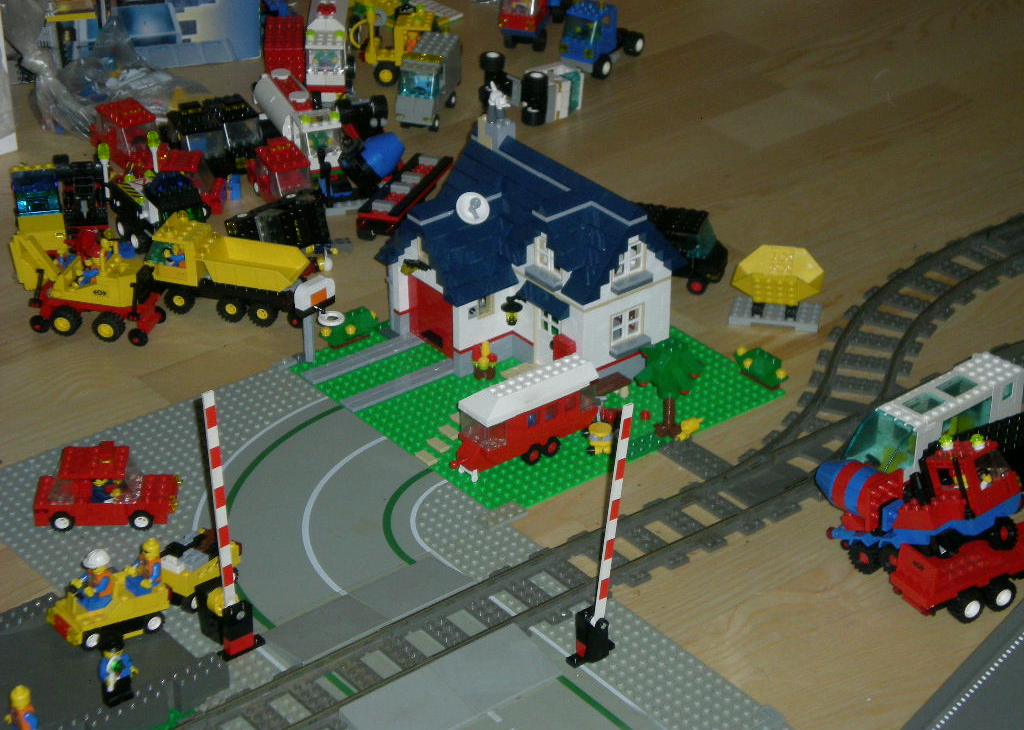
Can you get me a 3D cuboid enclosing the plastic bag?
[{"bbox_3d":[-0.332,-0.255,2.226,0.132,0.058,0.105,0,30,0],"label":"plastic bag"}]

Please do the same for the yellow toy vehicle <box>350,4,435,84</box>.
[{"bbox_3d":[-0.102,-0.288,2.275,0.075,0.072,0.038,2,31,4],"label":"yellow toy vehicle"}]

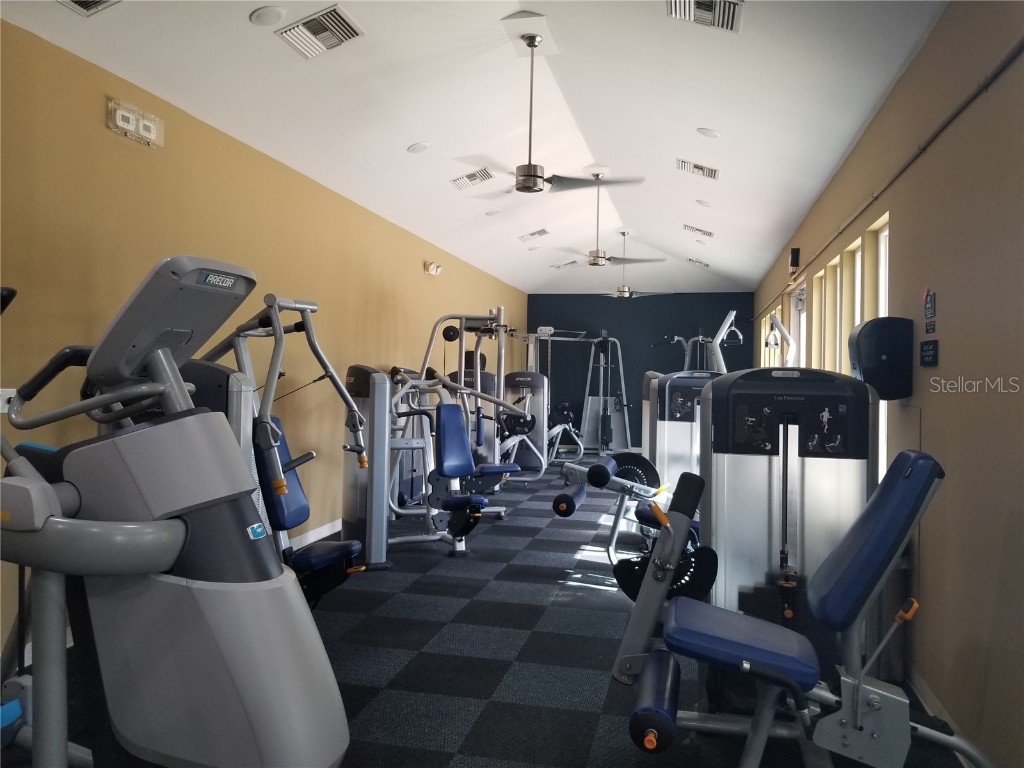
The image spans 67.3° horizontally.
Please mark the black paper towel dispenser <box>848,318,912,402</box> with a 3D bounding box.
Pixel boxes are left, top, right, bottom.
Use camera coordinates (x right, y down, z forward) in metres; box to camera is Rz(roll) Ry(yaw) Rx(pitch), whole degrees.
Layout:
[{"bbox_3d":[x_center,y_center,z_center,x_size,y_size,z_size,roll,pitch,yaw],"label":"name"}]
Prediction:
[{"bbox_3d":[1.866,-0.126,3.930,0.260,0.410,0.300,1,0,13],"label":"black paper towel dispenser"}]

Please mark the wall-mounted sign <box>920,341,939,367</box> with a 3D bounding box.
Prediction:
[{"bbox_3d":[1.890,-0.135,3.493,0.012,0.116,0.262,1,0,13],"label":"wall-mounted sign"}]

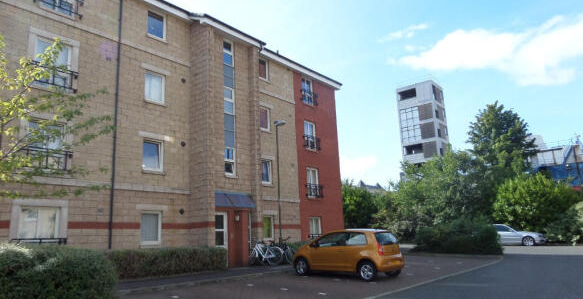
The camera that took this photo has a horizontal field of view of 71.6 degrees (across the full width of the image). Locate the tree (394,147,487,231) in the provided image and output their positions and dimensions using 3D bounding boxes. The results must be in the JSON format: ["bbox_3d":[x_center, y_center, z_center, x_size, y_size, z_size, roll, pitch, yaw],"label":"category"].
[{"bbox_3d":[12.037,3.905,32.243,7.400,7.479,7.400,-6,-12,20],"label":"tree"}]

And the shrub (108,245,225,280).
[{"bbox_3d":[-4.410,3.811,14.057,1.000,1.000,4.800,-11,-15,38],"label":"shrub"}]

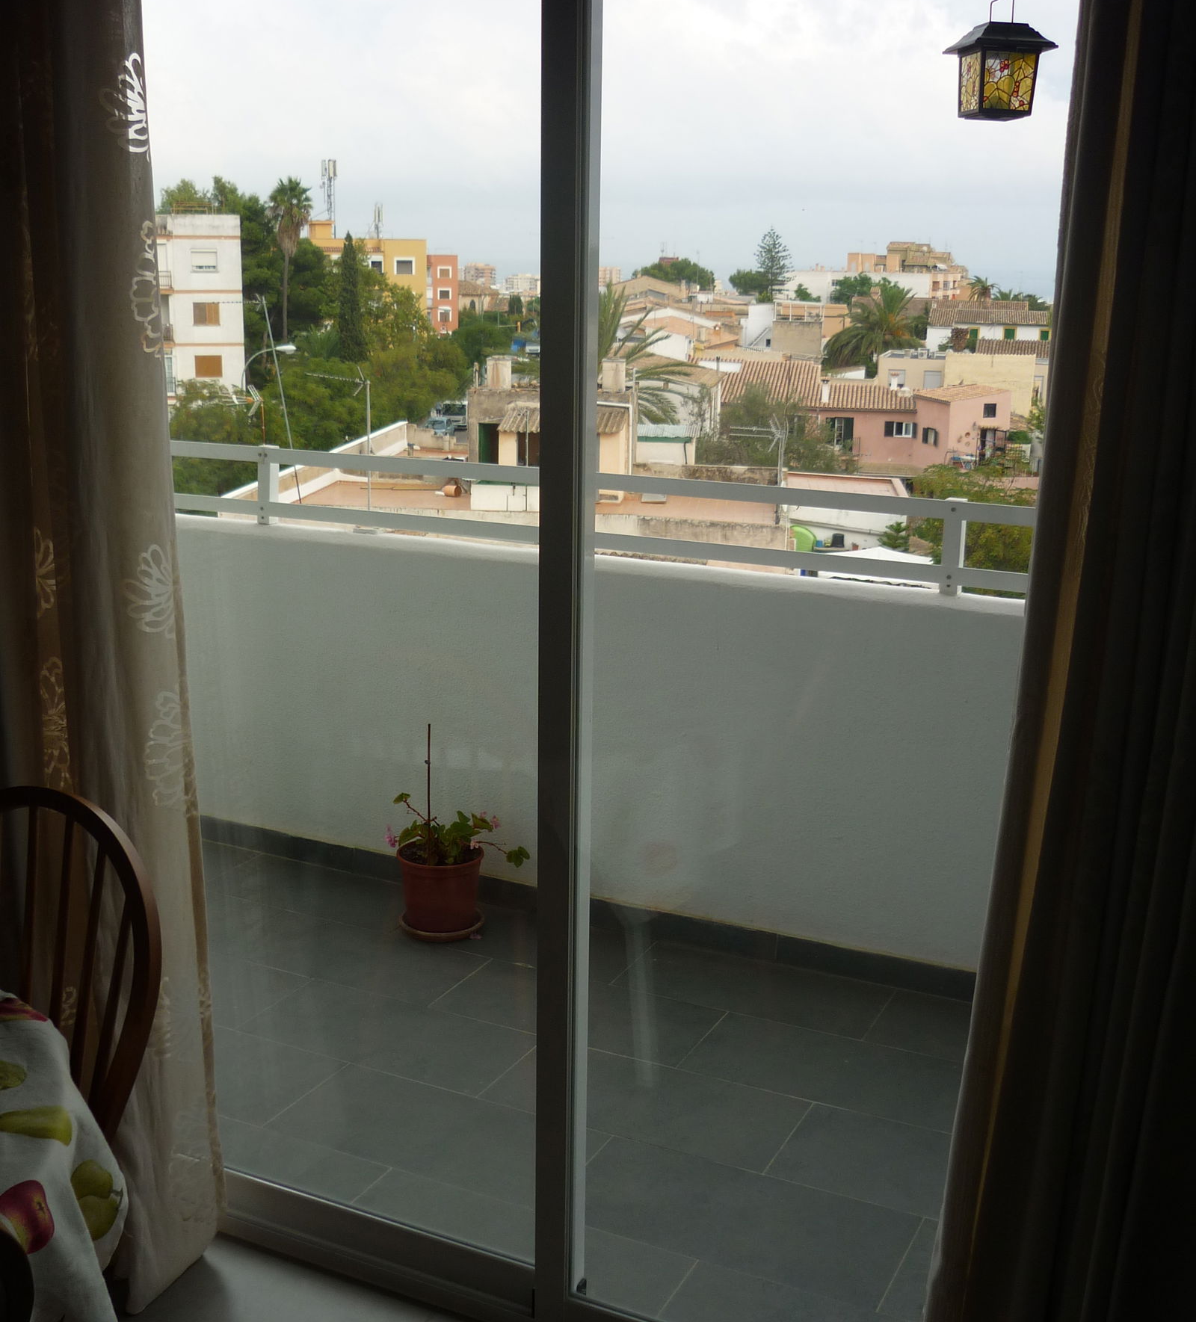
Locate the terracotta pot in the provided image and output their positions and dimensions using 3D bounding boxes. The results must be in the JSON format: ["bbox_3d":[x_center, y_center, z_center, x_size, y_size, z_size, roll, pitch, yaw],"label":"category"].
[{"bbox_3d":[-0.394,0.569,3.822,0.217,0.203,0.217,-1,14,-6],"label":"terracotta pot"}]

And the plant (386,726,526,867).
[{"bbox_3d":[-0.348,0.328,3.765,0.335,0.360,0.250,-1,14,-6],"label":"plant"}]

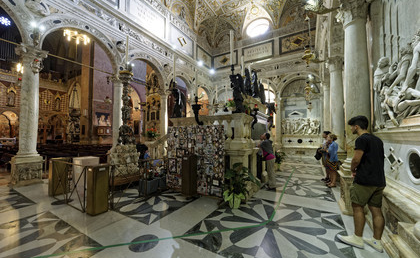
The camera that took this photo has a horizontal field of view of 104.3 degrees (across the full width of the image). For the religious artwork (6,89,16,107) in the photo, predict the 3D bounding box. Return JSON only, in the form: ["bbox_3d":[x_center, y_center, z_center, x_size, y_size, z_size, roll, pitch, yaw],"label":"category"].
[{"bbox_3d":[-32.119,-4.933,26.423,0.600,2.800,0.950,-2,-3,31],"label":"religious artwork"}]

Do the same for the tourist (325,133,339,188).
[{"bbox_3d":[3.662,0.936,4.930,0.420,1.544,0.430,-1,-2,25],"label":"tourist"}]

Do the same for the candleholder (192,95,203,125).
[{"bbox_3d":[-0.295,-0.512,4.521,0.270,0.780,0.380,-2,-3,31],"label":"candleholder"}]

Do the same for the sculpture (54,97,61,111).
[{"bbox_3d":[-29.198,-4.881,31.272,0.600,2.900,0.850,-2,-3,31],"label":"sculpture"}]

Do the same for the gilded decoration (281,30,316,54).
[{"bbox_3d":[6.430,-6.415,11.877,2.360,1.443,0.080,-1,-2,31],"label":"gilded decoration"}]

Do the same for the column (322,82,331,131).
[{"bbox_3d":[6.217,-0.515,8.552,0.560,4.003,0.580,-1,-2,31],"label":"column"}]

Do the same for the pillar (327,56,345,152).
[{"bbox_3d":[4.579,-0.576,5.878,0.560,4.003,0.580,-1,-2,31],"label":"pillar"}]

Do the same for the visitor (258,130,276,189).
[{"bbox_3d":[1.674,0.926,4.752,0.540,1.584,0.470,-1,-2,25],"label":"visitor"}]

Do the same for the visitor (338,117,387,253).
[{"bbox_3d":[2.186,0.737,2.365,0.530,1.824,0.460,1,-2,-36],"label":"visitor"}]

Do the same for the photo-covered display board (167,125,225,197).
[{"bbox_3d":[-0.436,0.835,4.358,1.744,1.776,0.100,-1,-2,29],"label":"photo-covered display board"}]

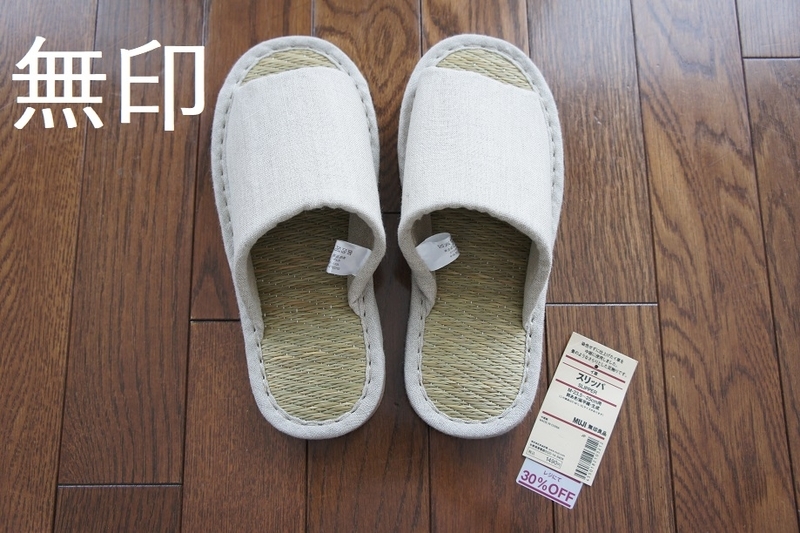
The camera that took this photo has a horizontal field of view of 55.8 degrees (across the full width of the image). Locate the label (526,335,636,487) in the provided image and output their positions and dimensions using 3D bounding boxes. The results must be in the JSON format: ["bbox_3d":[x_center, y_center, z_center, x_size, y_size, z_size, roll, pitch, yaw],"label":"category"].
[{"bbox_3d":[0.115,0.089,0.478,0.045,0.001,0.085,24,78,4],"label":"label"}]

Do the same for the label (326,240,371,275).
[{"bbox_3d":[-0.031,-0.005,0.460,0.021,0.003,0.021,18,114,-4],"label":"label"}]

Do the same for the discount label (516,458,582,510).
[{"bbox_3d":[0.093,0.133,0.468,0.038,0.001,0.019,24,78,4],"label":"discount label"}]

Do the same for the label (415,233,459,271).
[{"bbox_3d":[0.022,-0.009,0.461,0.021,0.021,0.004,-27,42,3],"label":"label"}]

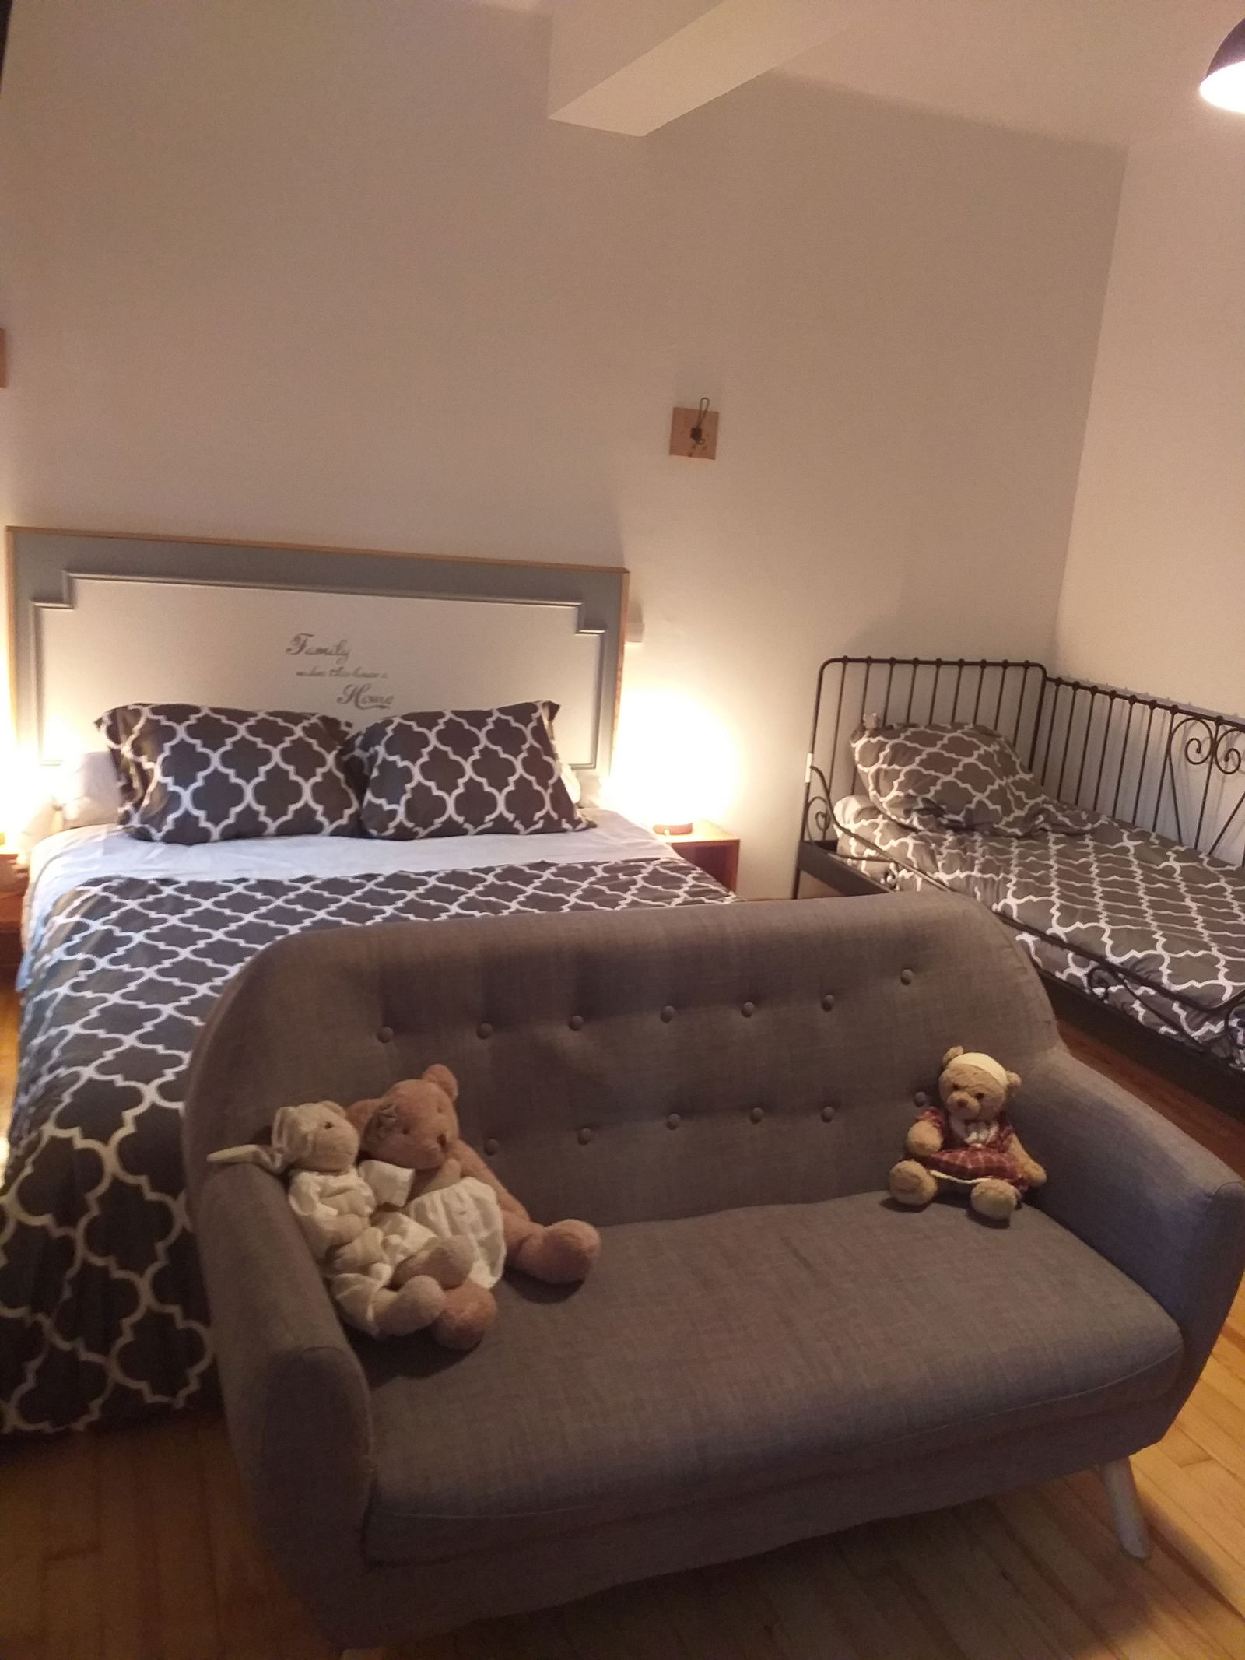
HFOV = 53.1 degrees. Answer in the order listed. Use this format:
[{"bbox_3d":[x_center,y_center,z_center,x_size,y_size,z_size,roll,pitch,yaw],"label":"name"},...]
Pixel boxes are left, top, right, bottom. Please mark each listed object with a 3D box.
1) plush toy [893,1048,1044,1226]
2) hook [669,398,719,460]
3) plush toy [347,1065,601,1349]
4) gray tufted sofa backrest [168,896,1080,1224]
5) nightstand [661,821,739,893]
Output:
[{"bbox_3d":[0.510,0.434,1.836,0.200,0.232,0.175,8,14,15],"label":"plush toy"},{"bbox_3d":[0.226,-1.240,3.842,0.155,0.175,0.060,-1,14,-20],"label":"hook"},{"bbox_3d":[-0.178,0.433,1.542,0.220,0.272,0.250,15,17,38],"label":"plush toy"},{"bbox_3d":[0.062,0.314,1.795,1.310,0.420,0.250,-1,14,-20],"label":"gray tufted sofa backrest"},{"bbox_3d":[0.132,0.192,4.017,0.340,0.410,0.340,-1,14,-20],"label":"nightstand"}]

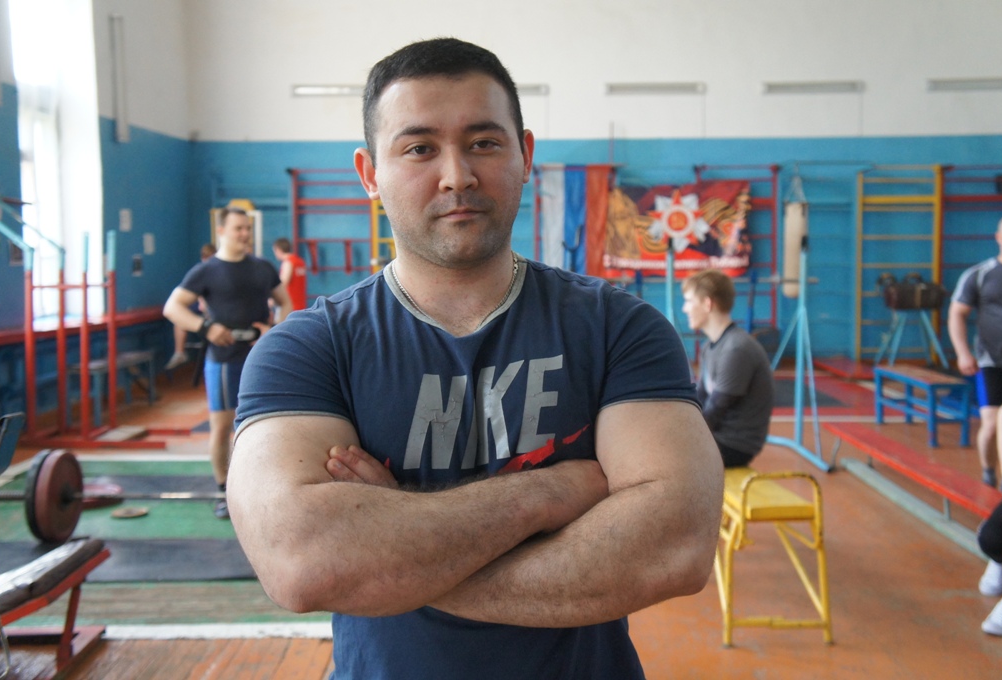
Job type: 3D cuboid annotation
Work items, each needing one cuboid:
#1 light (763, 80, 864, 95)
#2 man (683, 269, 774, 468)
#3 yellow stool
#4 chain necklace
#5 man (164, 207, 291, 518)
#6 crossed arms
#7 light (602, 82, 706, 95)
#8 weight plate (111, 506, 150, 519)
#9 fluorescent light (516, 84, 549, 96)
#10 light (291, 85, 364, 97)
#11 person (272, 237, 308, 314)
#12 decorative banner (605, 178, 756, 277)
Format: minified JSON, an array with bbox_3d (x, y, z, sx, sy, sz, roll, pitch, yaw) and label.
[{"bbox_3d":[3.931,-3.166,14.249,1.240,0.140,0.100,0,4,4],"label":"light"},{"bbox_3d":[0.758,0.387,4.754,0.760,1.340,0.500,-1,4,-17],"label":"man"},{"bbox_3d":[0.980,0.774,4.801,0.410,0.640,1.200,0,4,-6],"label":"yellow stool"},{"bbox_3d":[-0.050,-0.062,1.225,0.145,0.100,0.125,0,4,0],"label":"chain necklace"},{"bbox_3d":[-1.506,0.122,6.293,0.620,1.710,0.400,-3,5,-33],"label":"man"},{"bbox_3d":[-0.027,0.172,1.180,0.500,0.228,0.270,0,4,-1],"label":"crossed arms"},{"bbox_3d":[1.919,-3.123,14.111,1.250,0.150,0.100,0,4,4],"label":"light"},{"bbox_3d":[-2.022,0.940,6.202,0.205,0.026,0.205,0,4,0],"label":"weight plate"},{"bbox_3d":[-0.019,-3.192,14.538,1.240,0.140,0.100,0,4,4],"label":"fluorescent light"},{"bbox_3d":[-2.016,-3.151,14.364,1.250,0.150,0.100,0,4,4],"label":"light"},{"bbox_3d":[-2.251,-0.289,12.214,0.300,1.620,0.420,2,5,28],"label":"person"},{"bbox_3d":[2.218,-1.398,14.370,1.870,1.210,0.080,0,4,4],"label":"decorative banner"}]

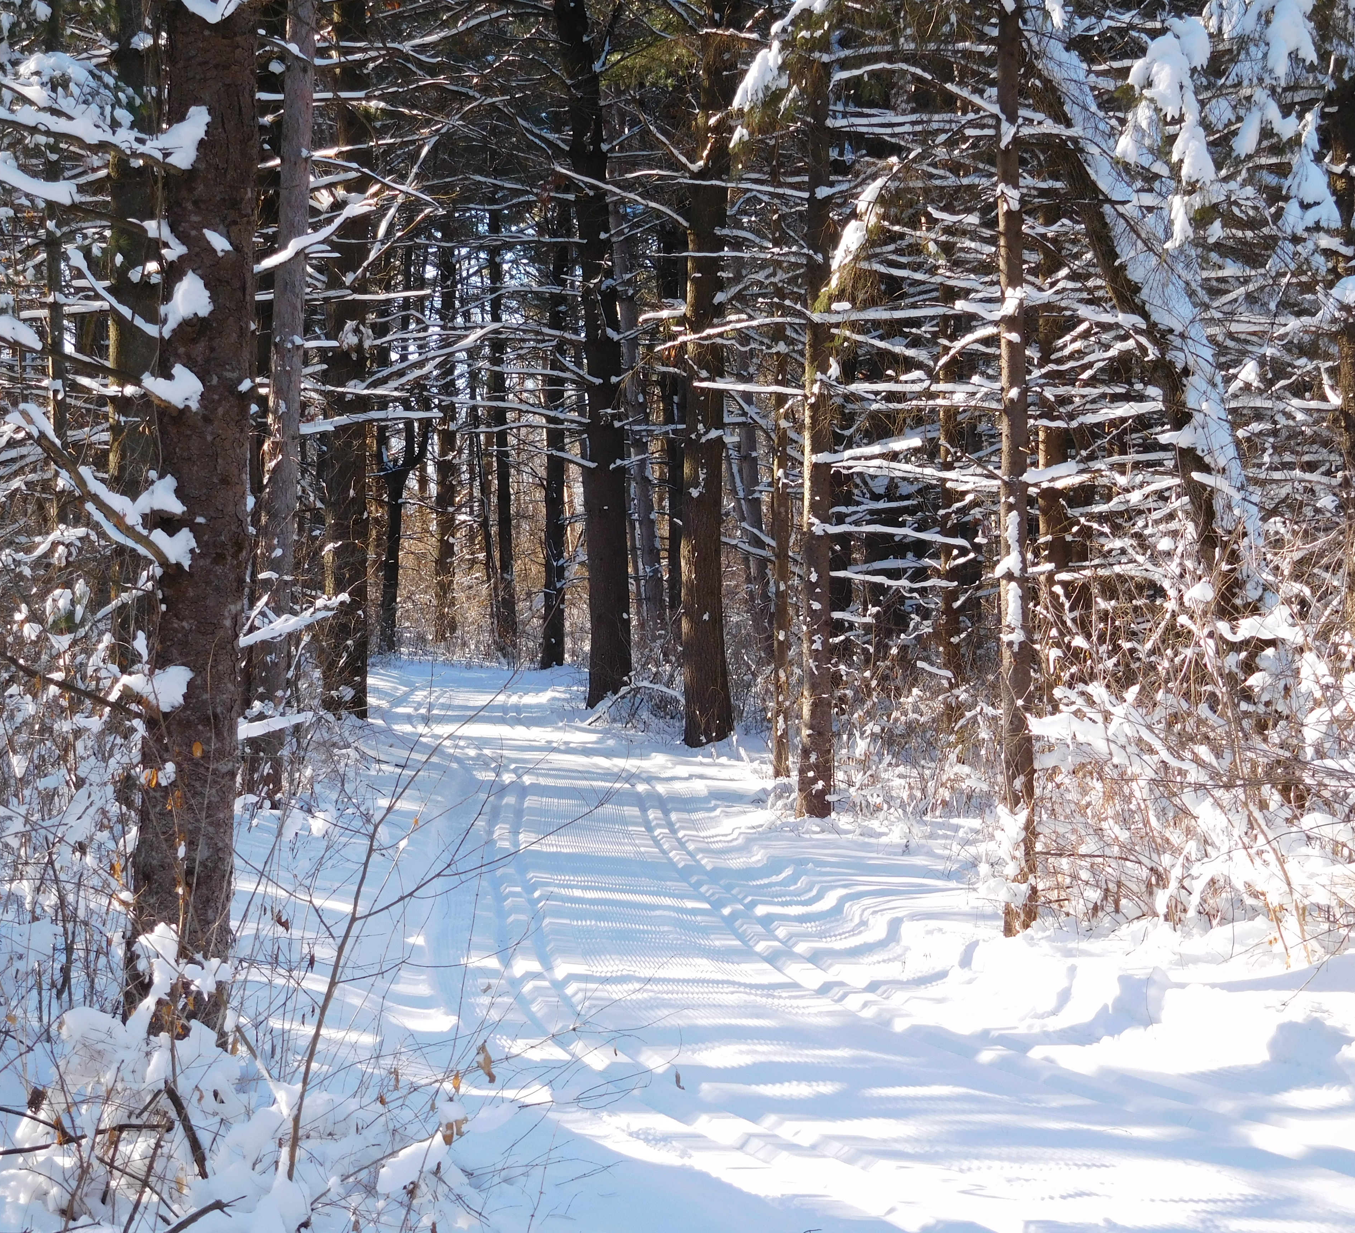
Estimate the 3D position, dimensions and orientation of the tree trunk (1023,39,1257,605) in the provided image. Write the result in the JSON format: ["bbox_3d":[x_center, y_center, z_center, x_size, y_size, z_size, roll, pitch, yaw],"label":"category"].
[{"bbox_3d":[3.203,-2.056,22.500,0.580,4.150,0.500,-20,0,0],"label":"tree trunk"}]

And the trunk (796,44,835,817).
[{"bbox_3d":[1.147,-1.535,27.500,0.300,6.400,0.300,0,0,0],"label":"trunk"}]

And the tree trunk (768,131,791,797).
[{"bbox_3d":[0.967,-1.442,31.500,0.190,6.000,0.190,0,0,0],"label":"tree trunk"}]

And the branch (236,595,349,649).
[{"bbox_3d":[-1.455,0.017,12.600,0.410,0.200,0.250,0,0,0],"label":"branch"}]

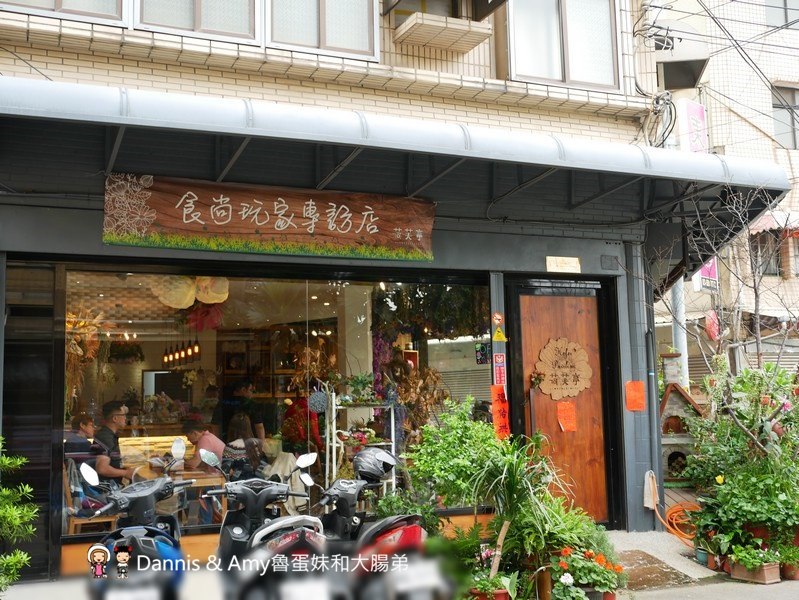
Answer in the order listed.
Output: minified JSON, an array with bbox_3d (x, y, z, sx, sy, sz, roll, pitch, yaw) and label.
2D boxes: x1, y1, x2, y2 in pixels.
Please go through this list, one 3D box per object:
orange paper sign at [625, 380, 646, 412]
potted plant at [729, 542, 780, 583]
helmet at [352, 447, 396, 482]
[{"bbox_3d":[2.379,0.968,9.265,0.213,0.300,0.010,1,-7,-23],"label":"orange paper sign"},{"bbox_3d":[2.902,2.135,7.541,0.220,0.280,0.370,3,-8,-35],"label":"potted plant"},{"bbox_3d":[-0.159,1.090,6.100,0.310,0.250,0.250,10,-4,13],"label":"helmet"}]

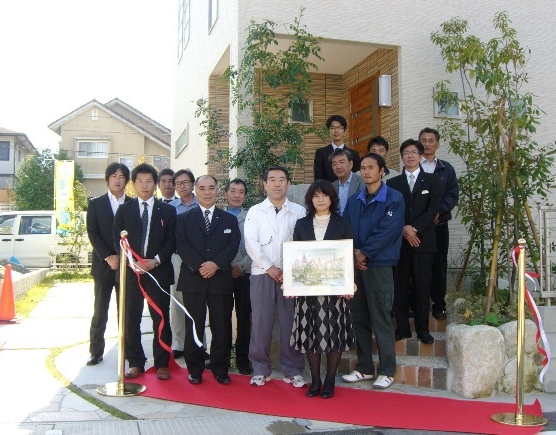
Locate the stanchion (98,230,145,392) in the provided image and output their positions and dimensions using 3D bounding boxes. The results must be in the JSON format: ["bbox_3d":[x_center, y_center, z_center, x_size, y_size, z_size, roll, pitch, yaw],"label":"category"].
[{"bbox_3d":[-1.104,0.665,4.530,0.350,1.130,0.350,0,-3,0],"label":"stanchion"}]

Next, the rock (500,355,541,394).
[{"bbox_3d":[1.927,1.248,5.060,0.300,0.290,0.270,1,0,6],"label":"rock"}]

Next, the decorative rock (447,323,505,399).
[{"bbox_3d":[1.542,1.116,4.970,0.410,0.550,0.380,1,0,6],"label":"decorative rock"}]

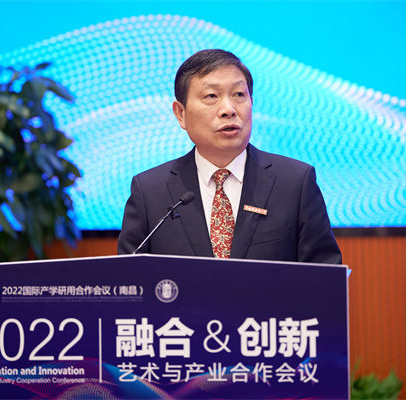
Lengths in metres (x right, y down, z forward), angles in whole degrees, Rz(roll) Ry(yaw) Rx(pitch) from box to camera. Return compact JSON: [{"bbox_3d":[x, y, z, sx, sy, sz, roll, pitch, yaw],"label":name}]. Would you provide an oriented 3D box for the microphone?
[{"bbox_3d":[-0.090,0.054,4.100,0.190,0.160,0.045,0,0,-44],"label":"microphone"}]

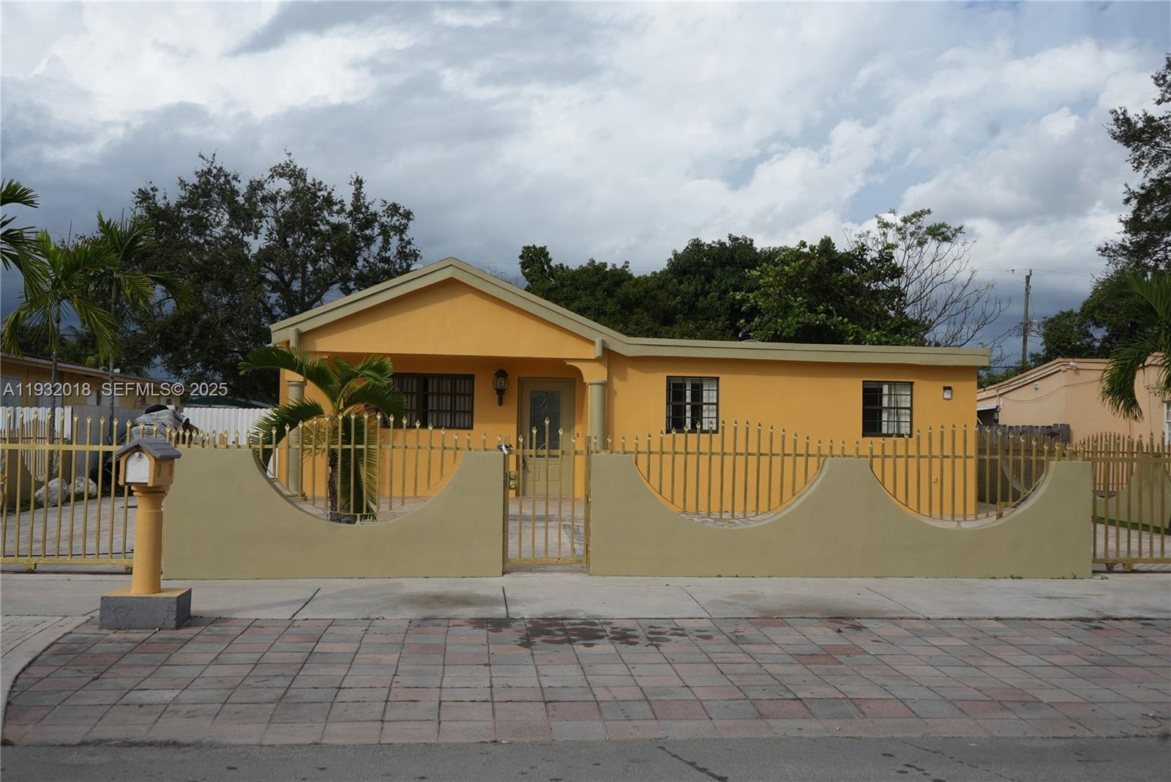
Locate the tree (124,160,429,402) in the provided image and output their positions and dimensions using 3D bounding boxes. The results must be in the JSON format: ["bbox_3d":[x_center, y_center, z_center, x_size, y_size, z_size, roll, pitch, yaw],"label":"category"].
[{"bbox_3d":[-10.489,-2.821,33.826,9.715,10.374,9.500,1,-2,-6],"label":"tree"}]

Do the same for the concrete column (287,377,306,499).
[{"bbox_3d":[-4.816,0.782,16.667,0.312,1.960,0.310,1,-2,-6],"label":"concrete column"}]

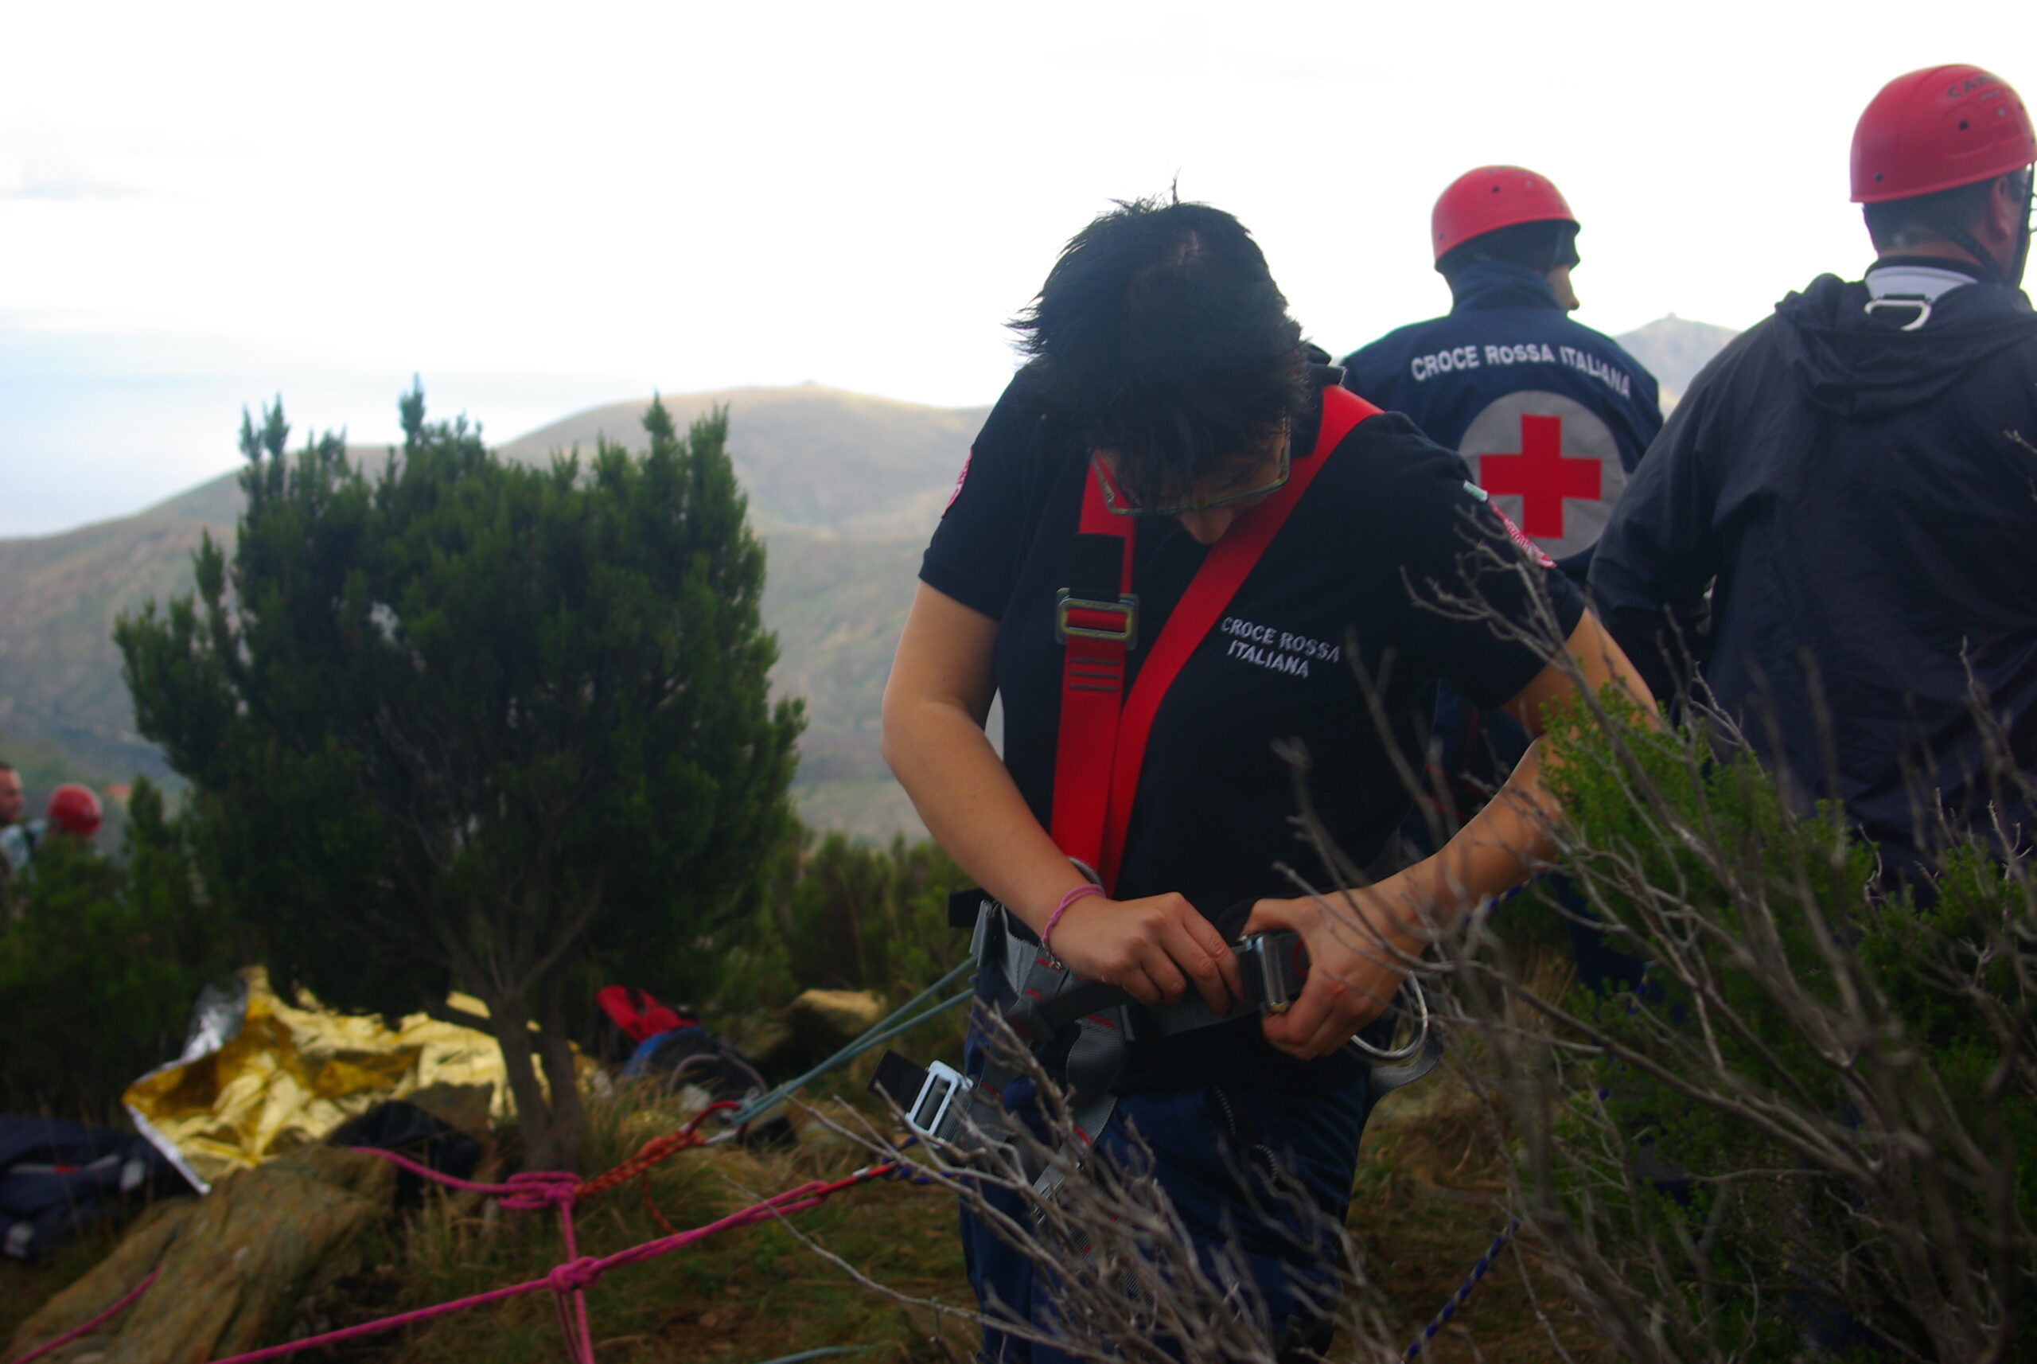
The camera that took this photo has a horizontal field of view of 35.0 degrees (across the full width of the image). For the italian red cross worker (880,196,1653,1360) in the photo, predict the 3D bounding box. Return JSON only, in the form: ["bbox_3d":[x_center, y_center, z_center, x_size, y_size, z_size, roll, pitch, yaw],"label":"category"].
[{"bbox_3d":[0.200,0.417,2.570,0.590,1.580,0.460,1,6,14],"label":"italian red cross worker"}]

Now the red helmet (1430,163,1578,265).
[{"bbox_3d":[0.843,-0.811,5.600,0.275,0.170,0.220,-7,8,-19],"label":"red helmet"}]

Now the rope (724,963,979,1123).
[{"bbox_3d":[-0.242,0.523,4.700,0.360,0.250,0.130,0,6,0],"label":"rope"}]

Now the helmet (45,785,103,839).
[{"bbox_3d":[-4.180,0.567,14.300,0.275,0.175,0.220,13,11,23],"label":"helmet"}]

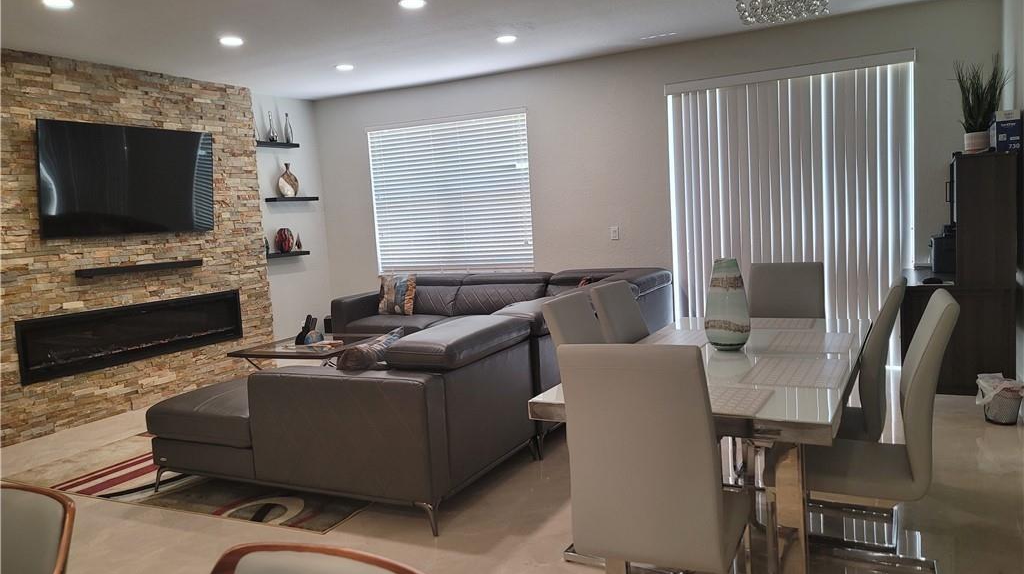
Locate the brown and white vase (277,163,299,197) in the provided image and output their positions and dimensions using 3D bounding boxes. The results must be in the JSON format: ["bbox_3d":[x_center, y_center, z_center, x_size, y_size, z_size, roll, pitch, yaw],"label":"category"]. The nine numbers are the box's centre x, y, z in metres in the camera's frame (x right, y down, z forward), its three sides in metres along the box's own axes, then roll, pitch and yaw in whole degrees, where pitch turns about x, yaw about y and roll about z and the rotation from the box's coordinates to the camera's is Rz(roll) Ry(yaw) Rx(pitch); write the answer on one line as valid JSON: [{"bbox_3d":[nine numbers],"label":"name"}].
[{"bbox_3d":[-2.260,-1.078,7.465,0.130,0.336,0.230,0,6,30],"label":"brown and white vase"}]

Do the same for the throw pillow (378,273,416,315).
[{"bbox_3d":[-1.099,0.072,7.068,0.415,0.406,0.139,0,-8,29],"label":"throw pillow"}]

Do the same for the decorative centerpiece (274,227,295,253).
[{"bbox_3d":[-2.282,-0.464,7.421,0.140,0.245,0.200,0,6,30],"label":"decorative centerpiece"}]

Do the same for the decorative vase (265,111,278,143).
[{"bbox_3d":[-2.355,-1.567,7.241,0.099,0.297,0.099,0,6,29],"label":"decorative vase"}]

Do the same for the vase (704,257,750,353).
[{"bbox_3d":[0.922,0.074,3.179,0.188,0.386,0.188,0,6,29],"label":"vase"}]

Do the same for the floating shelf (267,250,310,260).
[{"bbox_3d":[-2.306,-0.312,7.379,0.200,0.038,0.600,0,6,30],"label":"floating shelf"}]

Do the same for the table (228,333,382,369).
[{"bbox_3d":[-1.634,0.674,6.053,0.900,0.415,0.910,-1,6,18],"label":"table"}]

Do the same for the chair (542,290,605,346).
[{"bbox_3d":[0.482,0.546,2.929,0.600,1.010,0.440,0,6,29],"label":"chair"}]

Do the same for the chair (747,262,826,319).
[{"bbox_3d":[1.509,0.390,4.101,0.455,1.009,0.574,0,6,29],"label":"chair"}]

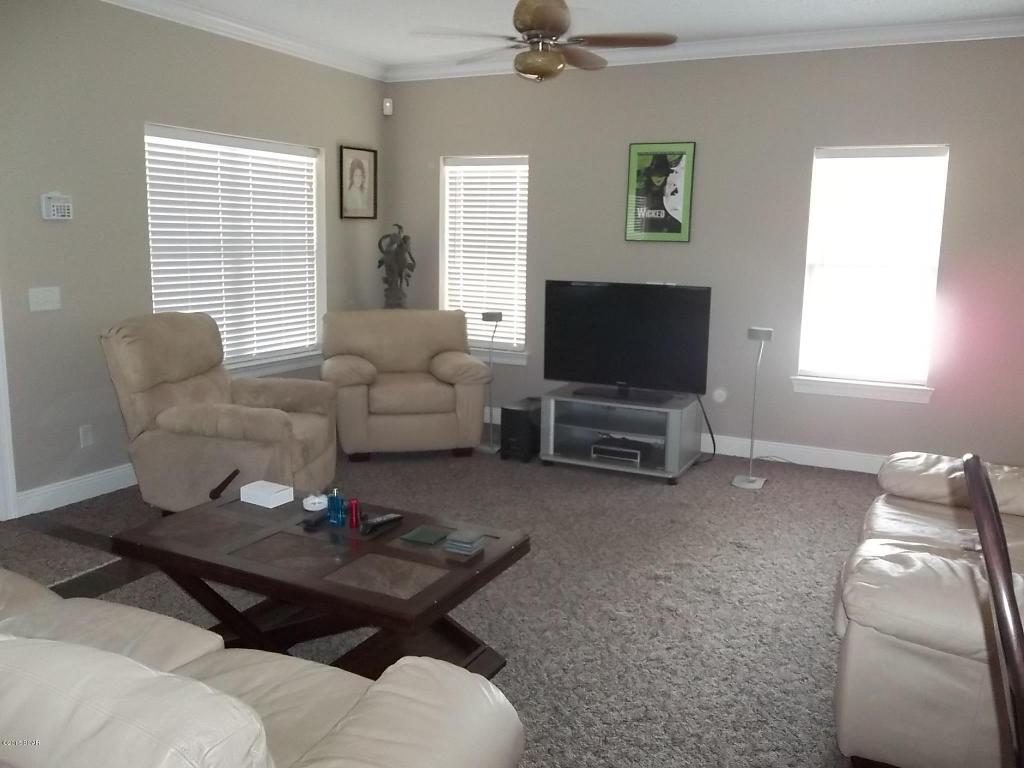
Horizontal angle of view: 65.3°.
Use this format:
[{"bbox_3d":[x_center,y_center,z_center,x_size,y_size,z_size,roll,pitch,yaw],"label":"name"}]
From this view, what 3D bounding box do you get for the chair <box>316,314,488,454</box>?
[{"bbox_3d":[-0.751,-0.022,5.794,1.131,0.936,0.936,-1,11,-9],"label":"chair"}]

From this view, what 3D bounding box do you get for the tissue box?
[{"bbox_3d":[-0.932,0.420,3.047,0.158,0.052,0.112,7,12,29],"label":"tissue box"}]

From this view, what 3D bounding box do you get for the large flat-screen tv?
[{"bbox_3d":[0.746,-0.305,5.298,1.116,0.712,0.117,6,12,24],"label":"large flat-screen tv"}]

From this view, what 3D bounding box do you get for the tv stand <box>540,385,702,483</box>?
[{"bbox_3d":[0.693,0.313,5.122,0.895,0.455,0.520,6,12,24],"label":"tv stand"}]

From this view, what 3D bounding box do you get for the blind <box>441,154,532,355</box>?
[{"bbox_3d":[-0.212,-1.021,6.252,0.741,1.453,0.068,6,12,24],"label":"blind"}]

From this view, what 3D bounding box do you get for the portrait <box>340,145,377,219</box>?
[{"bbox_3d":[-1.167,-1.529,6.101,0.030,0.530,0.457,6,12,26],"label":"portrait"}]

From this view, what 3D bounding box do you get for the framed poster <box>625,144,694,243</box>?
[{"bbox_3d":[1.026,-1.328,5.555,0.463,0.673,0.029,6,12,24],"label":"framed poster"}]

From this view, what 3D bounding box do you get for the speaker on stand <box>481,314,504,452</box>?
[{"bbox_3d":[-0.149,-0.008,5.669,0.166,0.975,0.166,2,11,7],"label":"speaker on stand"}]

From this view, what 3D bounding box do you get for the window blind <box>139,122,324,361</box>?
[{"bbox_3d":[-1.760,-0.862,5.278,0.068,1.462,1.460,6,12,24],"label":"window blind"}]

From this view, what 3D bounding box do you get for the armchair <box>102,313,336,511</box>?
[{"bbox_3d":[-1.554,0.126,4.386,1.010,1.000,0.820,2,11,5],"label":"armchair"}]

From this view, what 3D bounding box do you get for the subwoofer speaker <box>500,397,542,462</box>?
[{"bbox_3d":[0.098,0.307,5.393,0.195,0.345,0.385,6,12,23],"label":"subwoofer speaker"}]

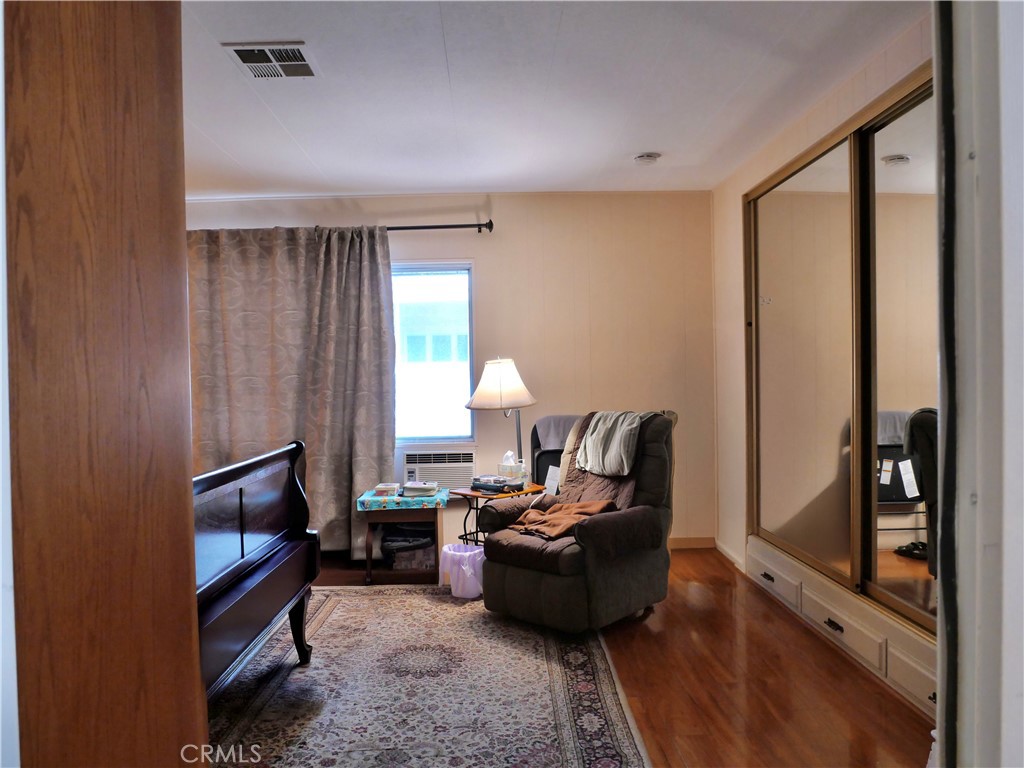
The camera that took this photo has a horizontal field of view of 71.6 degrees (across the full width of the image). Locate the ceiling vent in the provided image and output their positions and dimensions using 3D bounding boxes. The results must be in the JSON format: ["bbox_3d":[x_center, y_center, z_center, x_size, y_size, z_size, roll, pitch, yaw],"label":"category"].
[{"bbox_3d":[-0.887,-1.196,2.640,0.290,0.018,0.295,-1,1,-2],"label":"ceiling vent"}]

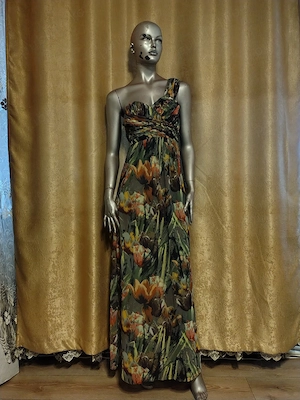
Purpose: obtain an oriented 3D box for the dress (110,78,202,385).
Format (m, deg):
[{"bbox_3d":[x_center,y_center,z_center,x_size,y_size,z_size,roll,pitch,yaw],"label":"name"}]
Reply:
[{"bbox_3d":[0.022,0.122,1.465,0.440,1.440,0.330,0,2,-3],"label":"dress"}]

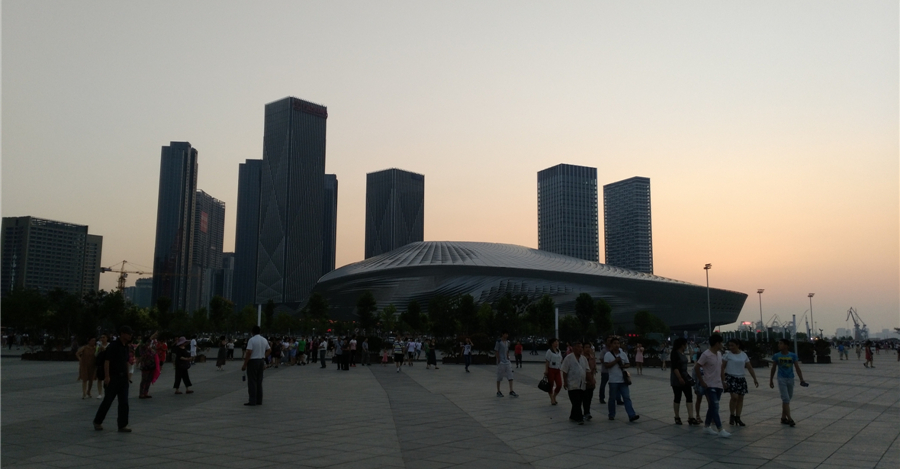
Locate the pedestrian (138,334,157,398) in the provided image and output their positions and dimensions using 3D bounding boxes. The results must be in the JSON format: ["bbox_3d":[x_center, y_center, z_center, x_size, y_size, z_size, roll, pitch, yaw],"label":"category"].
[{"bbox_3d":[-7.958,3.458,19.318,0.473,1.712,0.492,2,-8,-15],"label":"pedestrian"}]

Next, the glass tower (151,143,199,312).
[{"bbox_3d":[-280.546,6.690,743.789,29.000,197.000,31.000,0,-8,0],"label":"glass tower"}]

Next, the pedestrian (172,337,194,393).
[{"bbox_3d":[-7.561,3.722,20.781,0.620,1.600,0.500,3,-8,-17],"label":"pedestrian"}]

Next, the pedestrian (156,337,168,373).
[{"bbox_3d":[-12.495,5.252,31.707,0.500,1.560,0.400,-2,-8,14],"label":"pedestrian"}]

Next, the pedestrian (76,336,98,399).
[{"bbox_3d":[-9.588,3.536,19.323,0.517,1.573,0.338,3,-8,-17],"label":"pedestrian"}]

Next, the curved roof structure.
[{"bbox_3d":[37.147,32.136,409.911,212.000,56.000,185.000,4,-9,-26],"label":"curved roof structure"}]

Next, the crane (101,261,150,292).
[{"bbox_3d":[-200.192,43.576,487.019,60.000,50.500,2.600,5,-9,-28],"label":"crane"}]

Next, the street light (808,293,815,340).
[{"bbox_3d":[107.886,25.341,216.315,1.900,15.000,1.200,-2,-9,19],"label":"street light"}]

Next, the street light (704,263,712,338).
[{"bbox_3d":[35.597,10.006,99.504,1.100,12.000,0.800,-4,-9,30],"label":"street light"}]

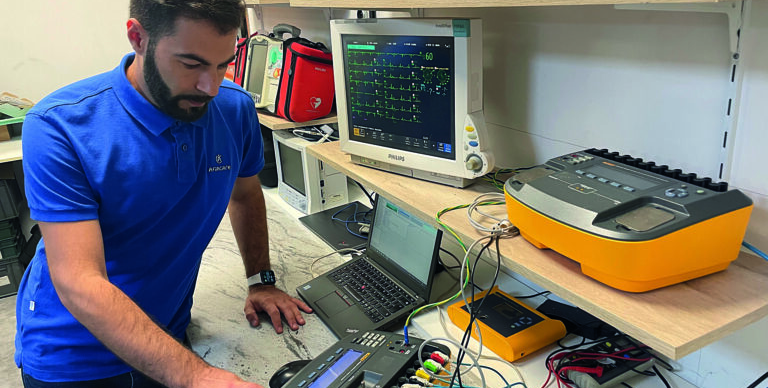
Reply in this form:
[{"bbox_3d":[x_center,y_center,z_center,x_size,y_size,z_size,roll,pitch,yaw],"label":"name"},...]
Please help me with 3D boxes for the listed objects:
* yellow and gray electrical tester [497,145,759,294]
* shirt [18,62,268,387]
[{"bbox_3d":[0.355,0.023,0.924,0.233,0.126,0.315,-13,21,-25],"label":"yellow and gray electrical tester"},{"bbox_3d":[-0.460,0.036,1.080,0.330,0.630,0.470,27,32,25],"label":"shirt"}]

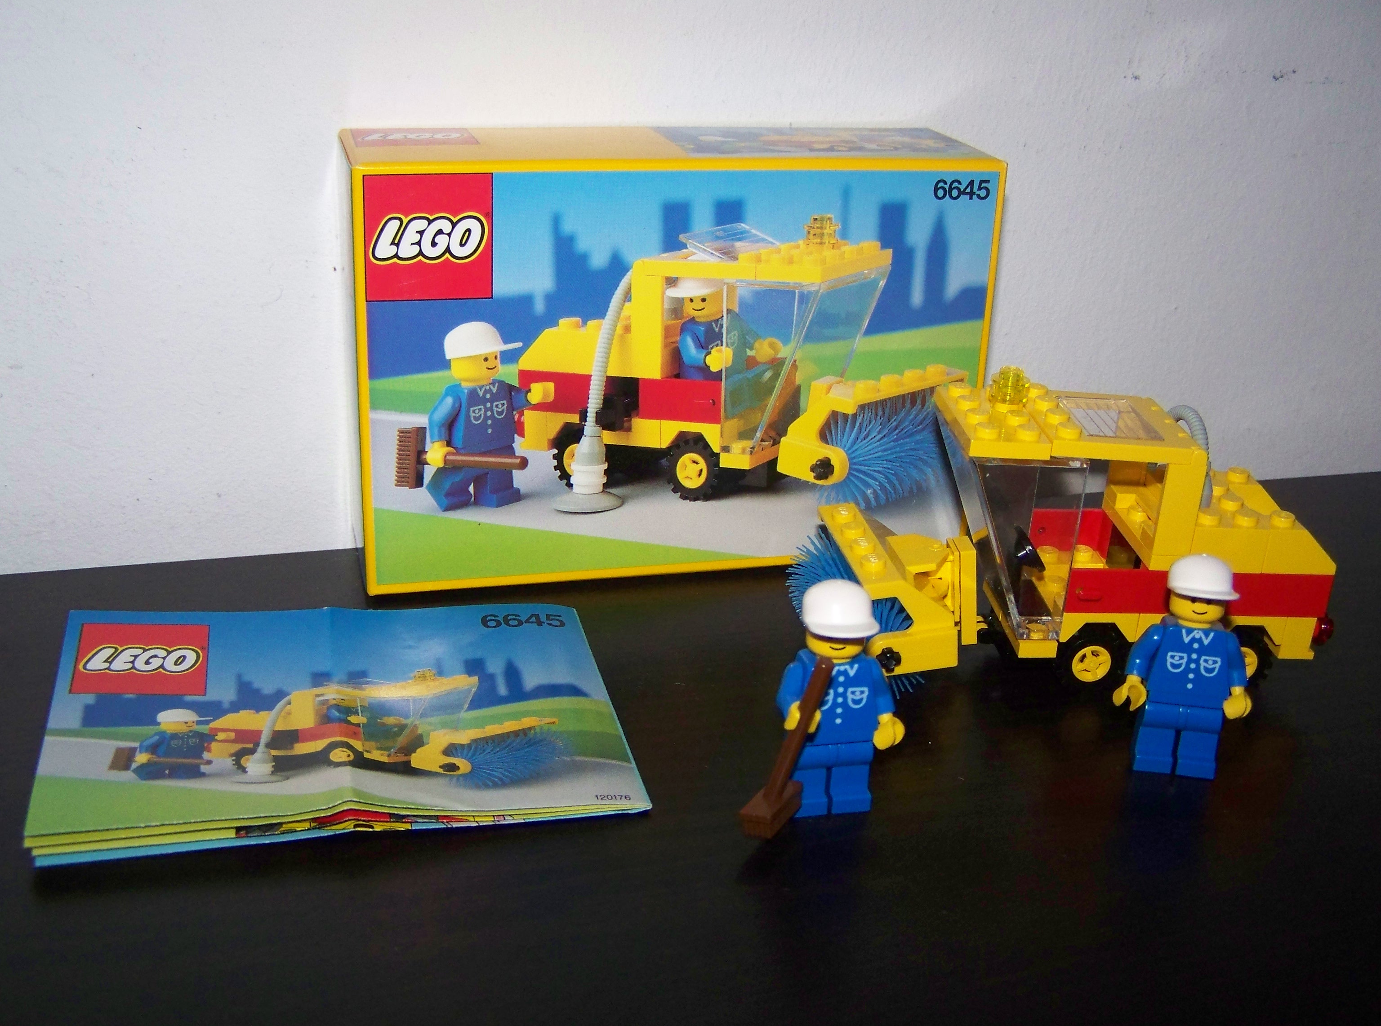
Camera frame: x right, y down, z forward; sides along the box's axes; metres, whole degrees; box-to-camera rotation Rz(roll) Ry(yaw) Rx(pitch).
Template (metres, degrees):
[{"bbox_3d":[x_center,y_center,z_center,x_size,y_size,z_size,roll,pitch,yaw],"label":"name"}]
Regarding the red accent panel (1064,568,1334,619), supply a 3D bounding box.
[{"bbox_3d":[0.102,0.015,0.305,0.056,0.010,0.005,2,23,-3],"label":"red accent panel"}]

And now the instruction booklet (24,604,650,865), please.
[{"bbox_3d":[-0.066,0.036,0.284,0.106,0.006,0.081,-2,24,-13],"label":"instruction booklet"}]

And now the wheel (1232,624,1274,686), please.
[{"bbox_3d":[0.113,0.030,0.315,0.015,0.015,0.006,2,23,-3],"label":"wheel"}]

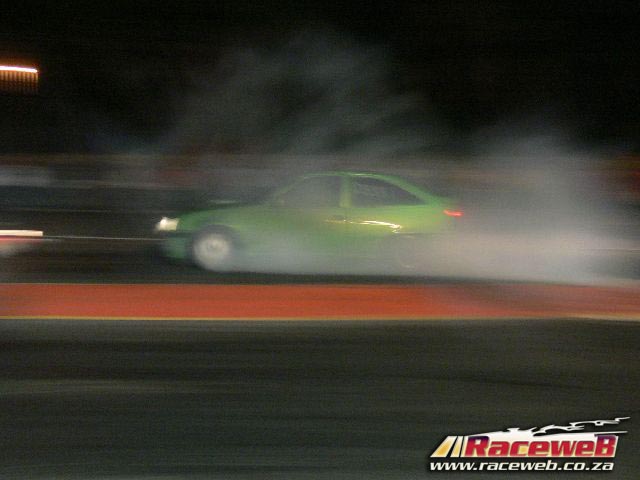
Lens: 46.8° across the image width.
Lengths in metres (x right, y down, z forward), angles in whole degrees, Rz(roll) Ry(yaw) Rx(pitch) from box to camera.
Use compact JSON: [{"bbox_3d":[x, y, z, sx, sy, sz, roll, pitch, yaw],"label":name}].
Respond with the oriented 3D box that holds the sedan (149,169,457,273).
[{"bbox_3d":[-0.145,-0.325,10.350,4.050,1.340,1.670,0,6,-2],"label":"sedan"}]

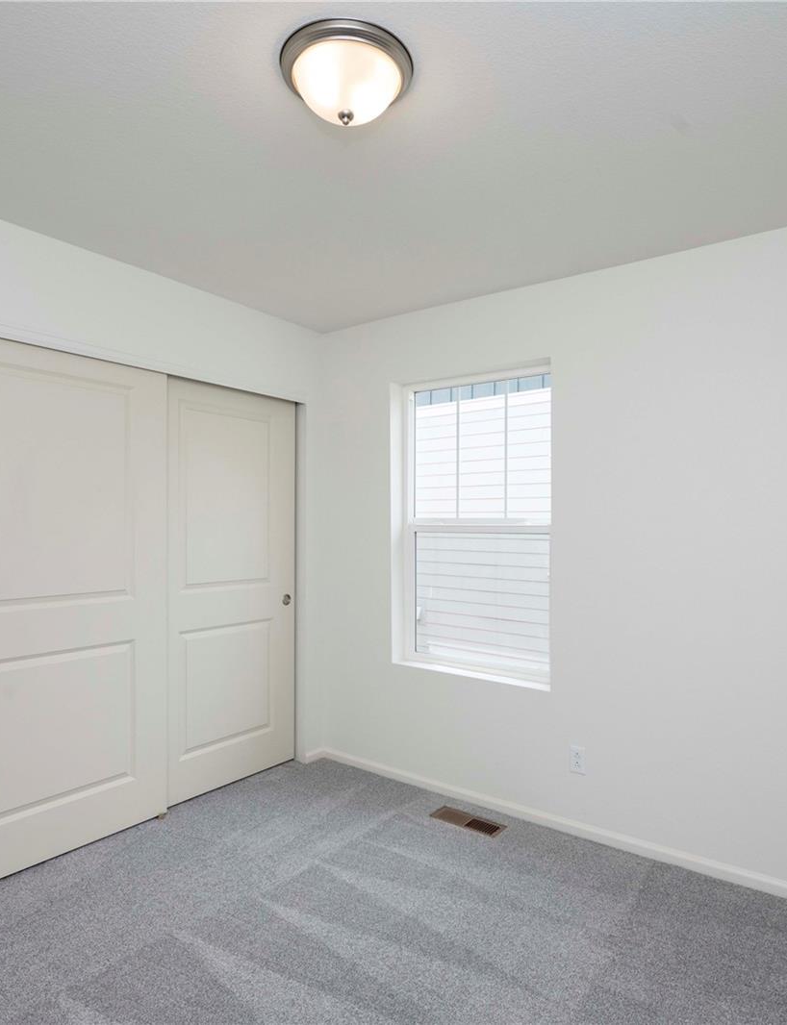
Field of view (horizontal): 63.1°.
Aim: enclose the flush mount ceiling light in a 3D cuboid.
[{"bbox_3d":[-0.112,-0.995,1.533,0.320,0.138,0.320,0,0,0],"label":"flush mount ceiling light"}]

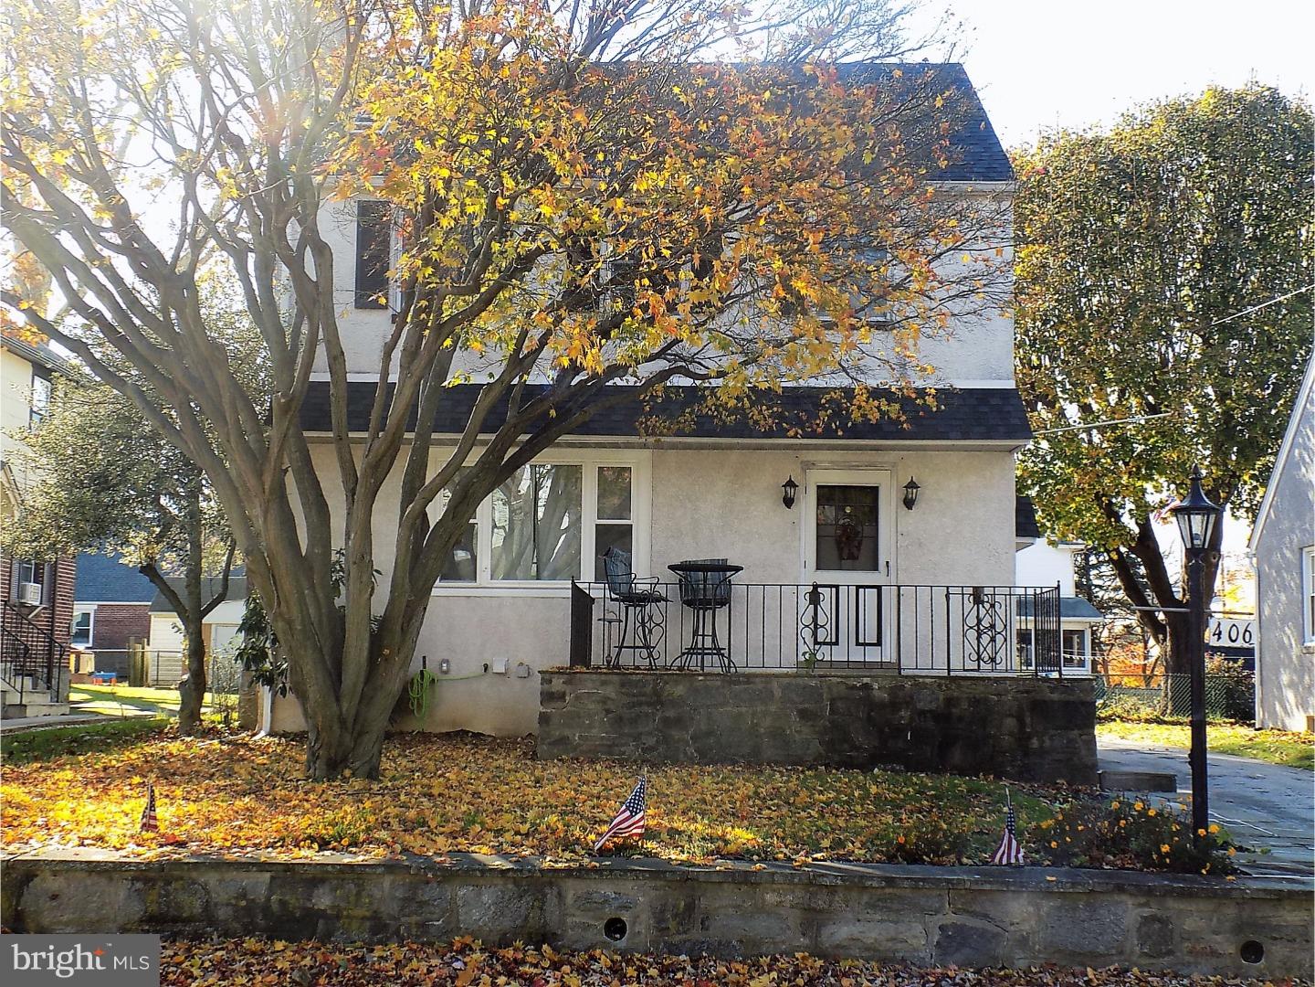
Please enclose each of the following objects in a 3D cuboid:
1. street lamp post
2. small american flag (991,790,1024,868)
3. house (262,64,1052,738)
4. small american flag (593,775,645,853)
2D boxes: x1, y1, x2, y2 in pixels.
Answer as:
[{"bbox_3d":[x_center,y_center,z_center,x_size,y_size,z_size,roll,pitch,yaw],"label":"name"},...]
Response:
[{"bbox_3d":[2.724,0.842,7.853,0.237,1.958,0.237,1,-6,1],"label":"street lamp post"},{"bbox_3d":[1.651,1.574,7.344,0.152,0.348,0.110,1,-6,1],"label":"small american flag"},{"bbox_3d":[-0.042,-1.320,20.284,8.280,8.600,7.400,1,-6,1],"label":"house"},{"bbox_3d":[-0.179,1.523,7.436,0.255,0.367,0.120,1,-6,1],"label":"small american flag"}]

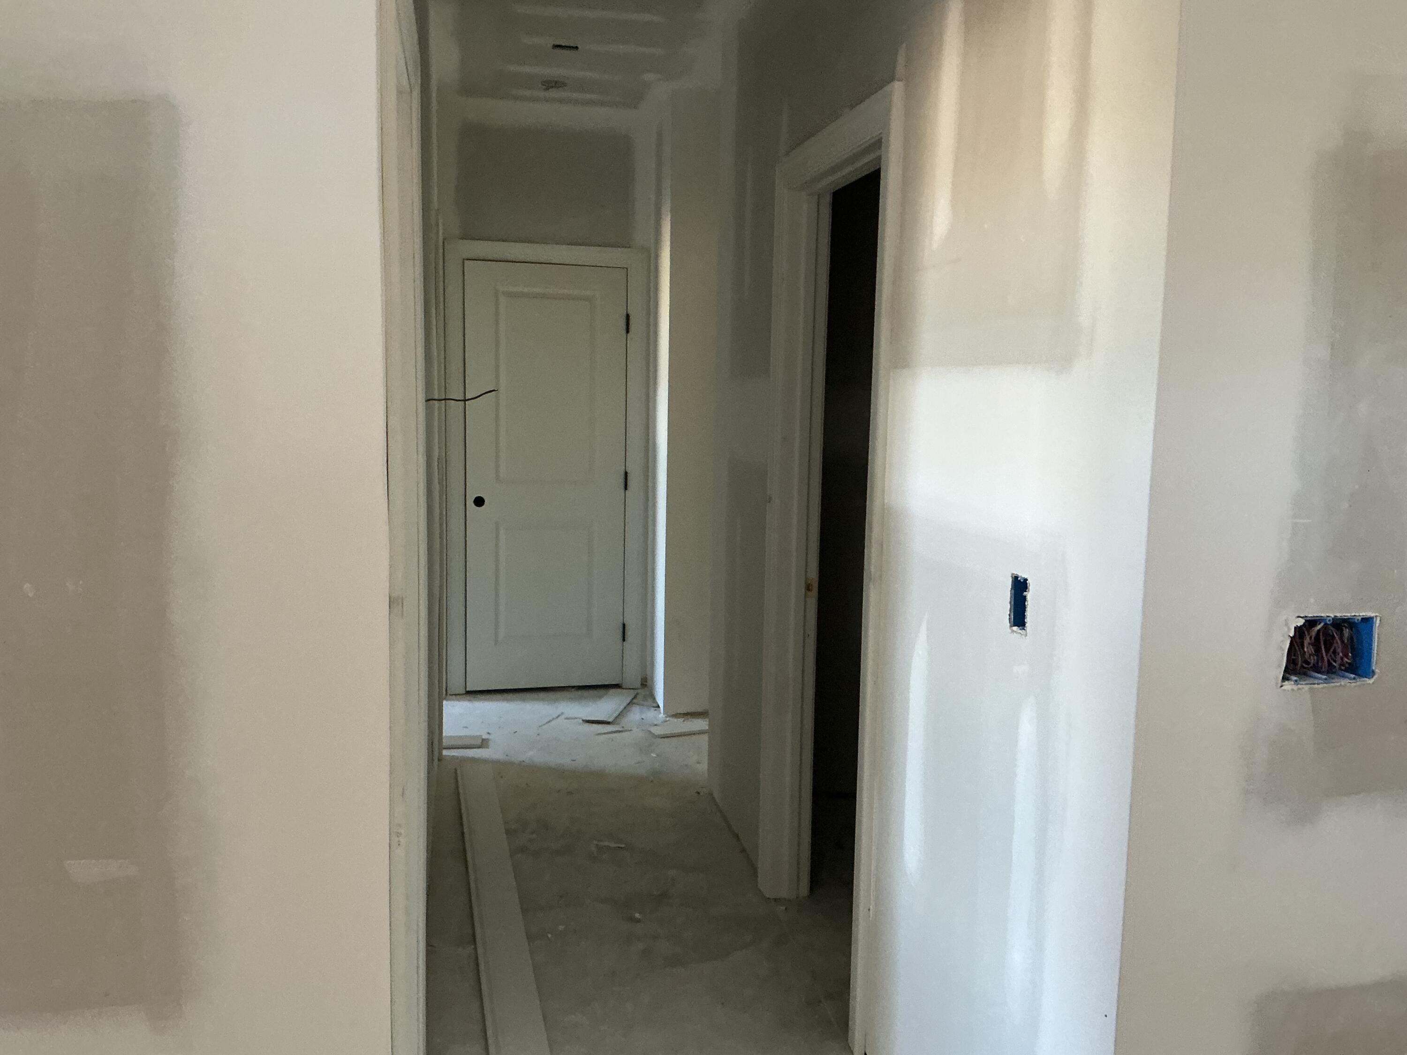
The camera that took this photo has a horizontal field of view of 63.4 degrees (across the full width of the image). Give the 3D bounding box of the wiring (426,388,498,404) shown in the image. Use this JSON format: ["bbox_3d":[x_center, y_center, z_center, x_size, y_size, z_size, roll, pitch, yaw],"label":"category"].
[{"bbox_3d":[-0.620,-0.335,2.896,0.190,0.034,0.022,0,7,-12],"label":"wiring"}]

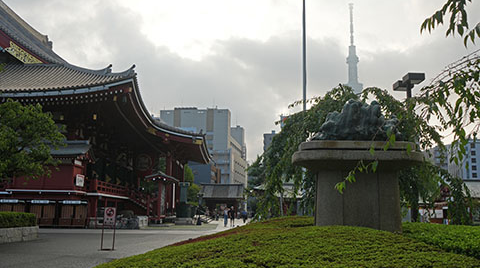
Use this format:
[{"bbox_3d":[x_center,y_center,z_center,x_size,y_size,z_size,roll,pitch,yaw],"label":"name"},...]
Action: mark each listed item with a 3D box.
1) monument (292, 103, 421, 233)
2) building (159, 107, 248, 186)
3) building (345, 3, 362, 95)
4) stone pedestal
[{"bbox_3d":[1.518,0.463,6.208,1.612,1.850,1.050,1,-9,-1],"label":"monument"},{"bbox_3d":[-15.479,16.910,242.654,30.900,45.919,64.900,-1,-9,8],"label":"building"},{"bbox_3d":[337.749,-87.158,1418.613,68.000,634.000,66.000,-1,-9,13],"label":"building"},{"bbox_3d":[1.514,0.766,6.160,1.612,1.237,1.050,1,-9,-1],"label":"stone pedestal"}]

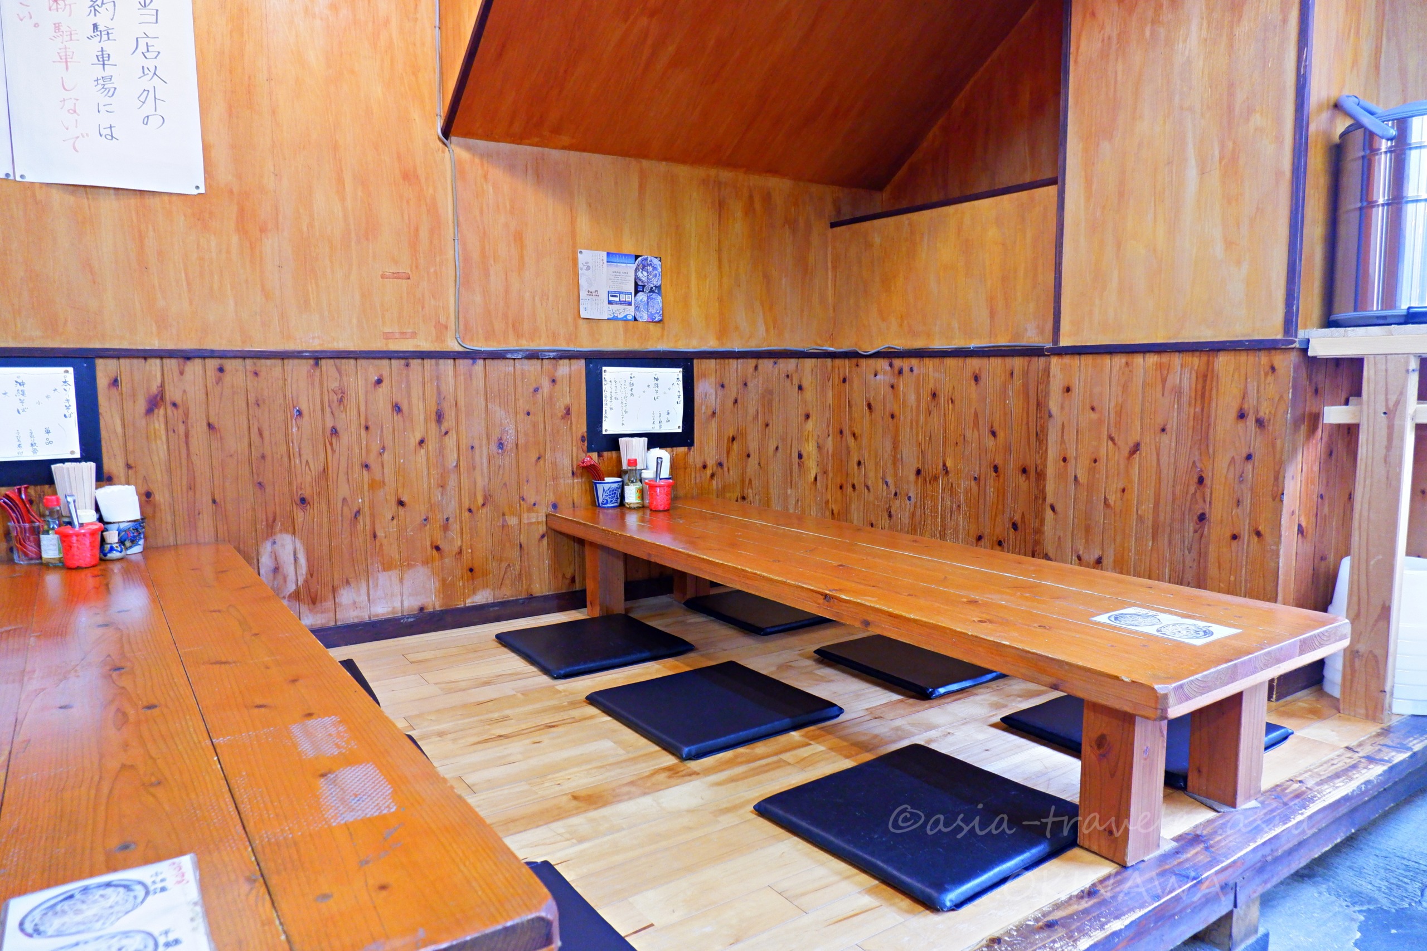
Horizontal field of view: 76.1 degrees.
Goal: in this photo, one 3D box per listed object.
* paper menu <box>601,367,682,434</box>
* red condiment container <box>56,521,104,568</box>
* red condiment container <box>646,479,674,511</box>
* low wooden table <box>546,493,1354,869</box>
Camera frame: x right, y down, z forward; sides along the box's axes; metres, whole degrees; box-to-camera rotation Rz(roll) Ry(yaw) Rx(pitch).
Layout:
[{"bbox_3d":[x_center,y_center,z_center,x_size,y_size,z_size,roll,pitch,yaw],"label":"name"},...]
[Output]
[{"bbox_3d":[-0.233,-0.248,3.036,0.303,0.216,0.006,-5,8,-34],"label":"paper menu"},{"bbox_3d":[-1.441,0.161,2.078,0.091,0.087,0.091,-5,8,-34],"label":"red condiment container"},{"bbox_3d":[-0.172,0.065,2.913,0.092,0.087,0.092,-1,6,0],"label":"red condiment container"},{"bbox_3d":[0.286,0.343,2.241,0.589,0.322,1.998,-5,8,-34],"label":"low wooden table"}]

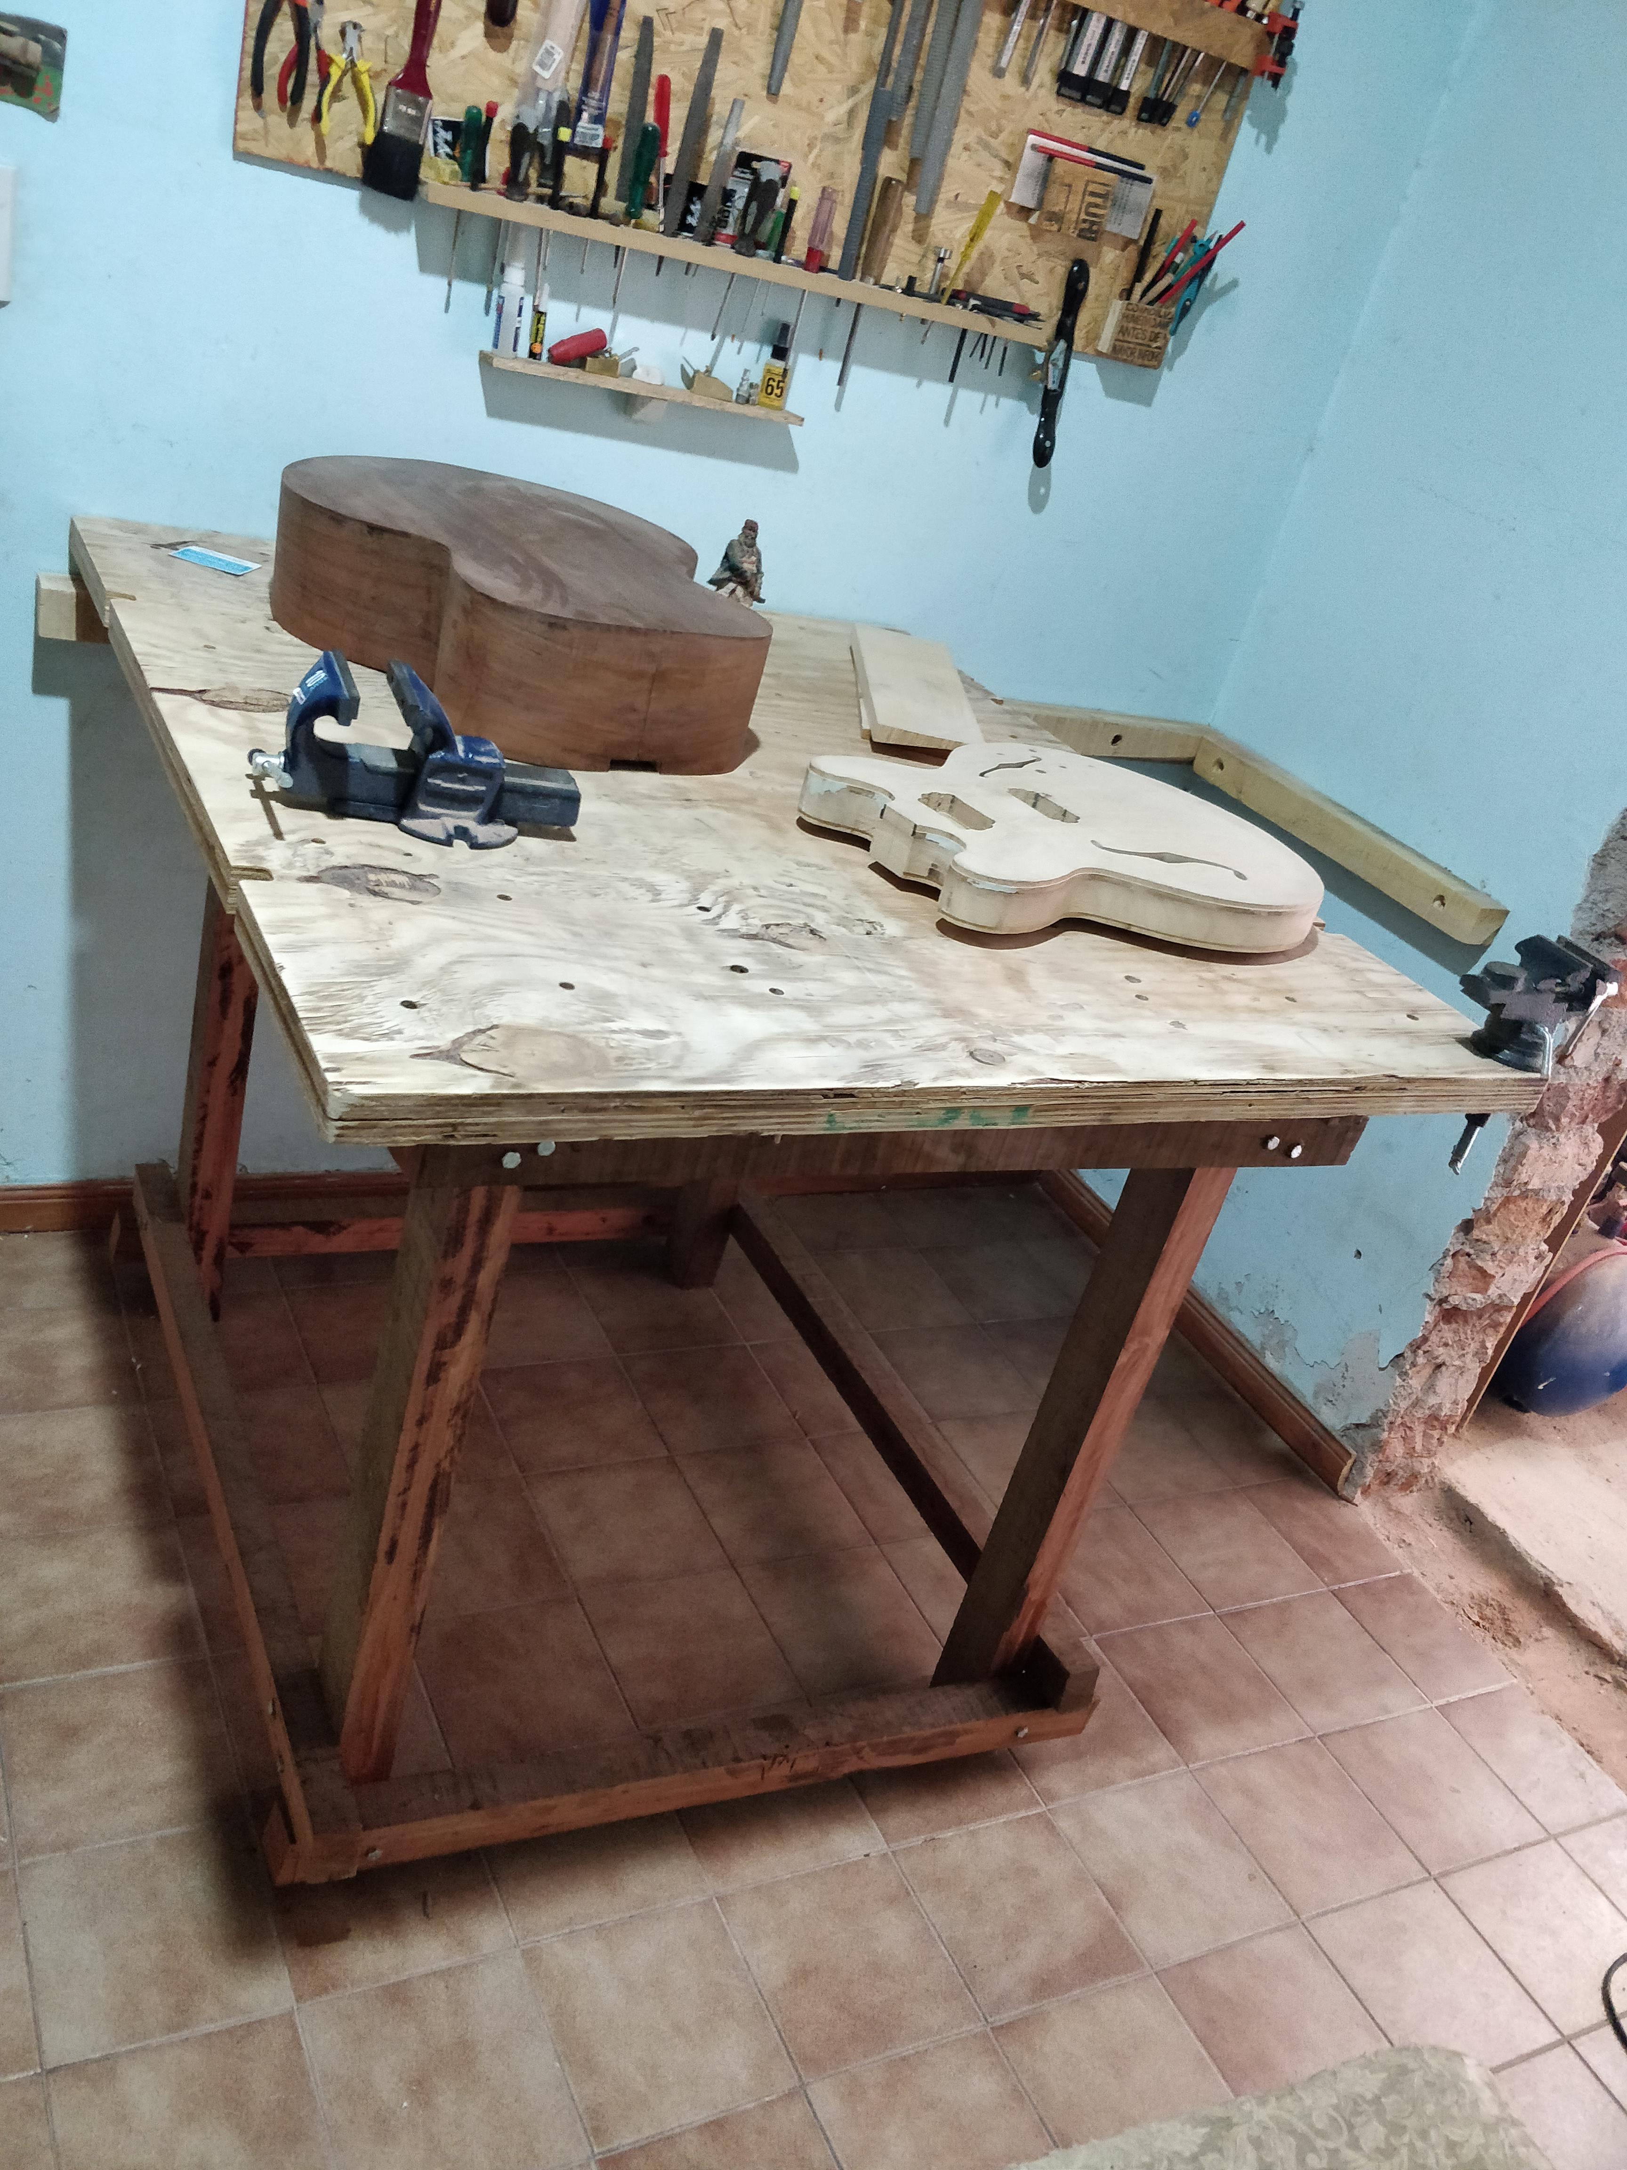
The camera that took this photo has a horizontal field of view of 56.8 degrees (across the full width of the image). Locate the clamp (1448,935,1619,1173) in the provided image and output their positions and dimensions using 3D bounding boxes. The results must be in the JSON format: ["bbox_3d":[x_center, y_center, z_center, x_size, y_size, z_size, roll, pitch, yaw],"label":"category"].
[{"bbox_3d":[0.696,-0.031,1.499,0.155,0.230,0.080,-3,36,-29],"label":"clamp"}]

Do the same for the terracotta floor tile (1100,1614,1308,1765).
[{"bbox_3d":[0.511,0.794,1.977,0.198,0.010,0.198,-3,36,-29],"label":"terracotta floor tile"}]

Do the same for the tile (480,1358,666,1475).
[{"bbox_3d":[-0.339,0.463,2.107,0.198,0.010,0.198,-3,36,-29],"label":"tile"}]

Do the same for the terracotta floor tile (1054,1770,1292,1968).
[{"bbox_3d":[0.424,0.926,1.783,0.203,0.010,0.193,-2,35,-29],"label":"terracotta floor tile"}]

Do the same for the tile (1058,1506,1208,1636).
[{"bbox_3d":[0.385,0.631,1.952,0.196,0.010,0.194,-1,31,-30],"label":"tile"}]

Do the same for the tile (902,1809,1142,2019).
[{"bbox_3d":[0.231,0.928,1.690,0.203,0.010,0.193,-2,35,-29],"label":"tile"}]

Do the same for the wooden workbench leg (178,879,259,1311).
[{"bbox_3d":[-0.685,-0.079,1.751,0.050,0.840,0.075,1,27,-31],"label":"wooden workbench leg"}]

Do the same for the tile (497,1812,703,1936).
[{"bbox_3d":[-0.229,0.744,1.491,0.196,0.010,0.194,-1,31,-30],"label":"tile"}]

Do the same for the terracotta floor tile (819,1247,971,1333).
[{"bbox_3d":[0.134,0.345,2.518,0.198,0.010,0.198,-3,36,-29],"label":"terracotta floor tile"}]

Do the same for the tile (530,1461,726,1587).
[{"bbox_3d":[-0.250,0.585,2.006,0.203,0.010,0.193,-2,35,-29],"label":"tile"}]

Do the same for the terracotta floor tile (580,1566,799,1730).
[{"bbox_3d":[-0.141,0.637,1.700,0.196,0.010,0.194,-1,31,-30],"label":"terracotta floor tile"}]

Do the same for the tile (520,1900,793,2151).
[{"bbox_3d":[-0.152,0.915,1.474,0.198,0.010,0.198,-3,36,-29],"label":"tile"}]

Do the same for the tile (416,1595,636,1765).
[{"bbox_3d":[-0.316,0.640,1.616,0.196,0.010,0.194,-1,31,-30],"label":"tile"}]

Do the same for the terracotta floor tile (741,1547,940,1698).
[{"bbox_3d":[0.035,0.635,1.784,0.196,0.010,0.194,-1,31,-30],"label":"terracotta floor tile"}]

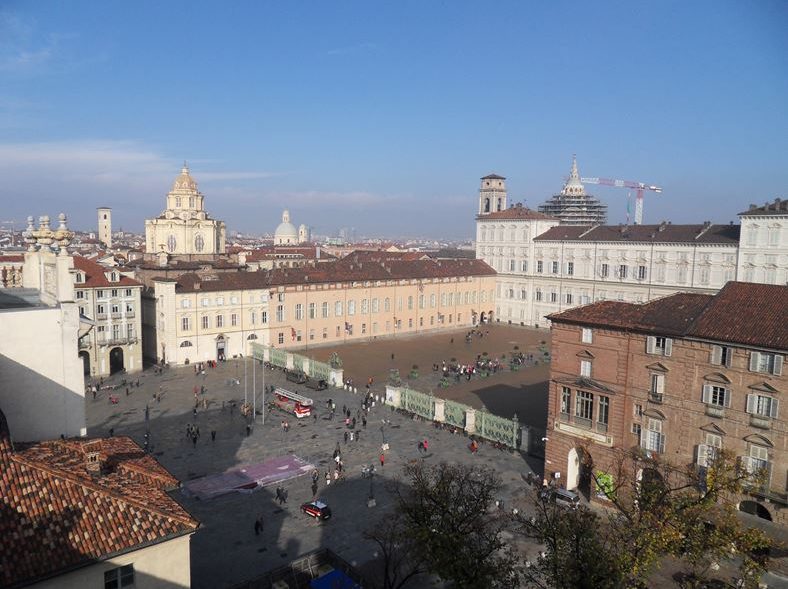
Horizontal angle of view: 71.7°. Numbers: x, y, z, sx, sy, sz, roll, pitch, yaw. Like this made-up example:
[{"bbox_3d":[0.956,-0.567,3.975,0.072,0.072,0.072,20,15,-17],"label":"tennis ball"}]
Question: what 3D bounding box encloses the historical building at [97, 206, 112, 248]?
[{"bbox_3d":[-191.960,-32.230,363.670,6.900,50.940,6.900,-4,8,-42],"label":"historical building"}]

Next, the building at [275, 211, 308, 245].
[{"bbox_3d":[-84.120,-41.010,446.290,23.000,55.220,25.000,-4,8,-42],"label":"building"}]

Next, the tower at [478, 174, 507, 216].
[{"bbox_3d":[50.900,-28.690,285.070,9.700,66.370,9.700,-4,8,-42],"label":"tower"}]

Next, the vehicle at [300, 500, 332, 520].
[{"bbox_3d":[-9.130,24.950,63.620,3.650,1.540,1.620,6,7,41],"label":"vehicle"}]

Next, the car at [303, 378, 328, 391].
[{"bbox_3d":[-16.700,19.230,118.240,2.000,1.950,4.600,-4,8,-42],"label":"car"}]

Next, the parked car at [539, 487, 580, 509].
[{"bbox_3d":[20.560,24.980,67.630,1.800,1.550,4.500,-4,8,-42],"label":"parked car"}]

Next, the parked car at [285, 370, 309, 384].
[{"bbox_3d":[-22.130,18.610,123.680,2.000,1.950,4.600,-4,8,-42],"label":"parked car"}]

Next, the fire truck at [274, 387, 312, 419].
[{"bbox_3d":[-18.940,20.140,101.870,2.500,3.300,9.500,-4,8,-42],"label":"fire truck"}]

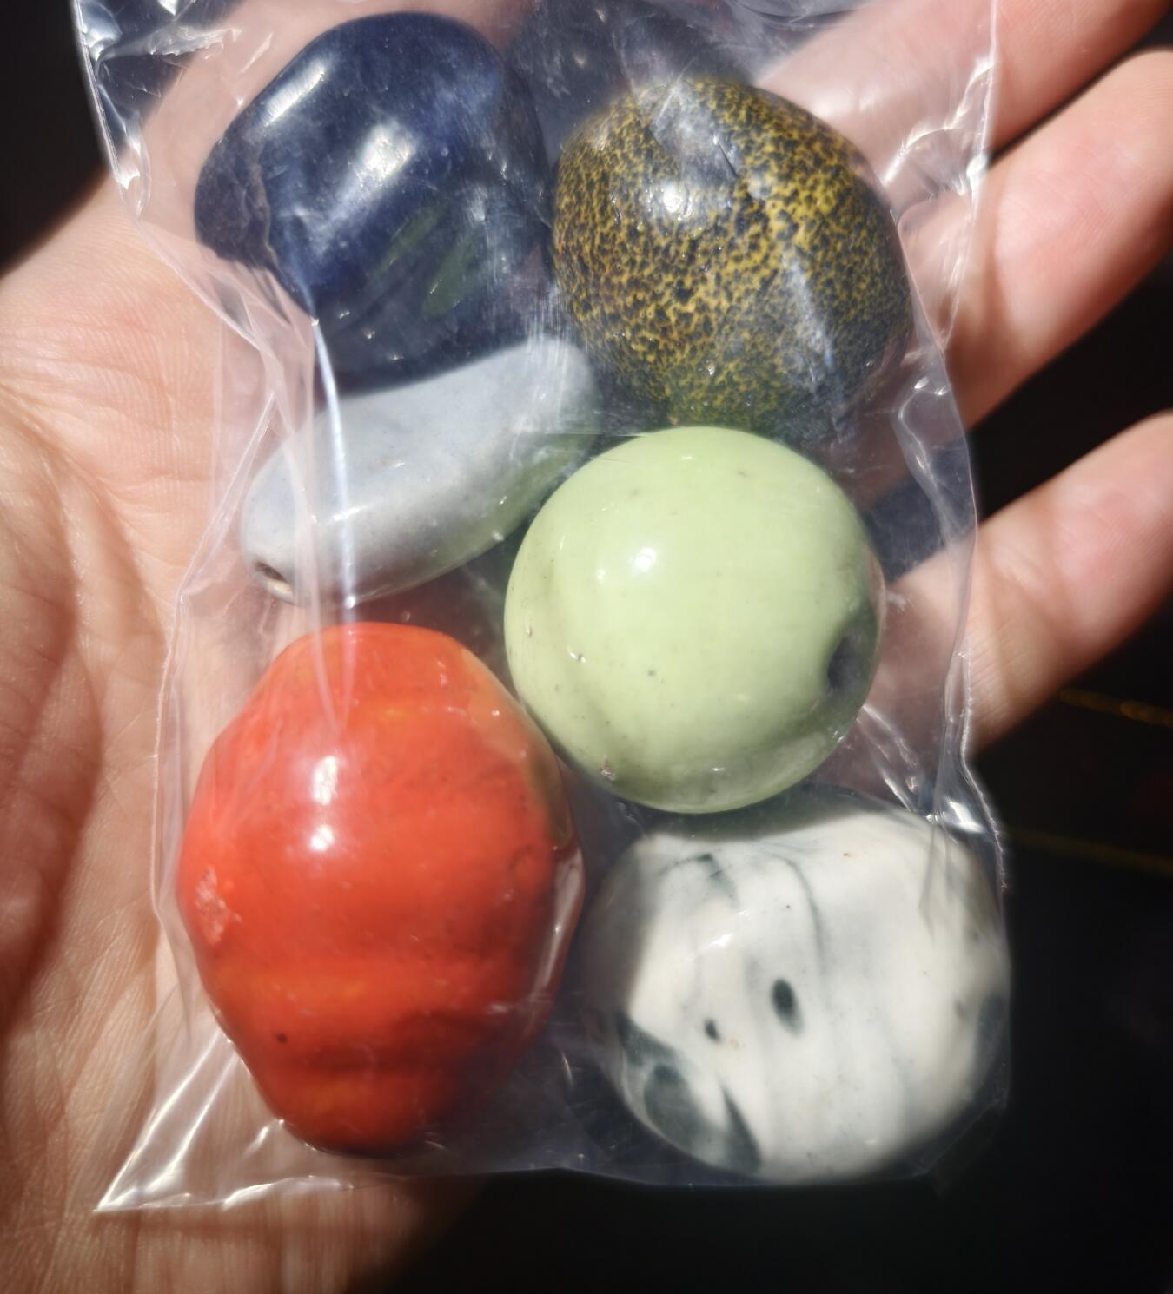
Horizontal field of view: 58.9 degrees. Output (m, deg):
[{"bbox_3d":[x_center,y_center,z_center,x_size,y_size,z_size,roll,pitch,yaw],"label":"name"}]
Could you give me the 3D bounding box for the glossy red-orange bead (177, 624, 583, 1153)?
[{"bbox_3d":[-0.017,0.020,0.085,0.033,0.031,0.043,0,90,0],"label":"glossy red-orange bead"}]

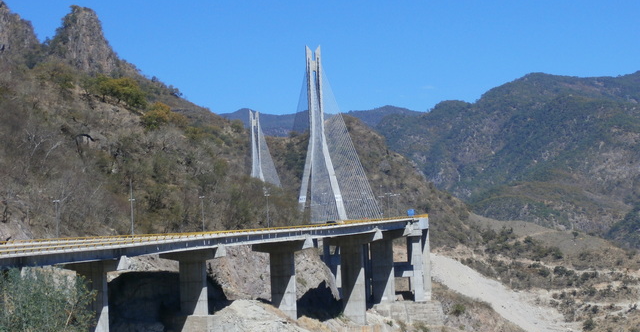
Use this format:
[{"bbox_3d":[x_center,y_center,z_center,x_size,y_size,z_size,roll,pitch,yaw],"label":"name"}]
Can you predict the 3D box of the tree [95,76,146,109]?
[{"bbox_3d":[-73.267,-26.993,550.000,18.500,11.700,14.500,-2,1,-7],"label":"tree"}]

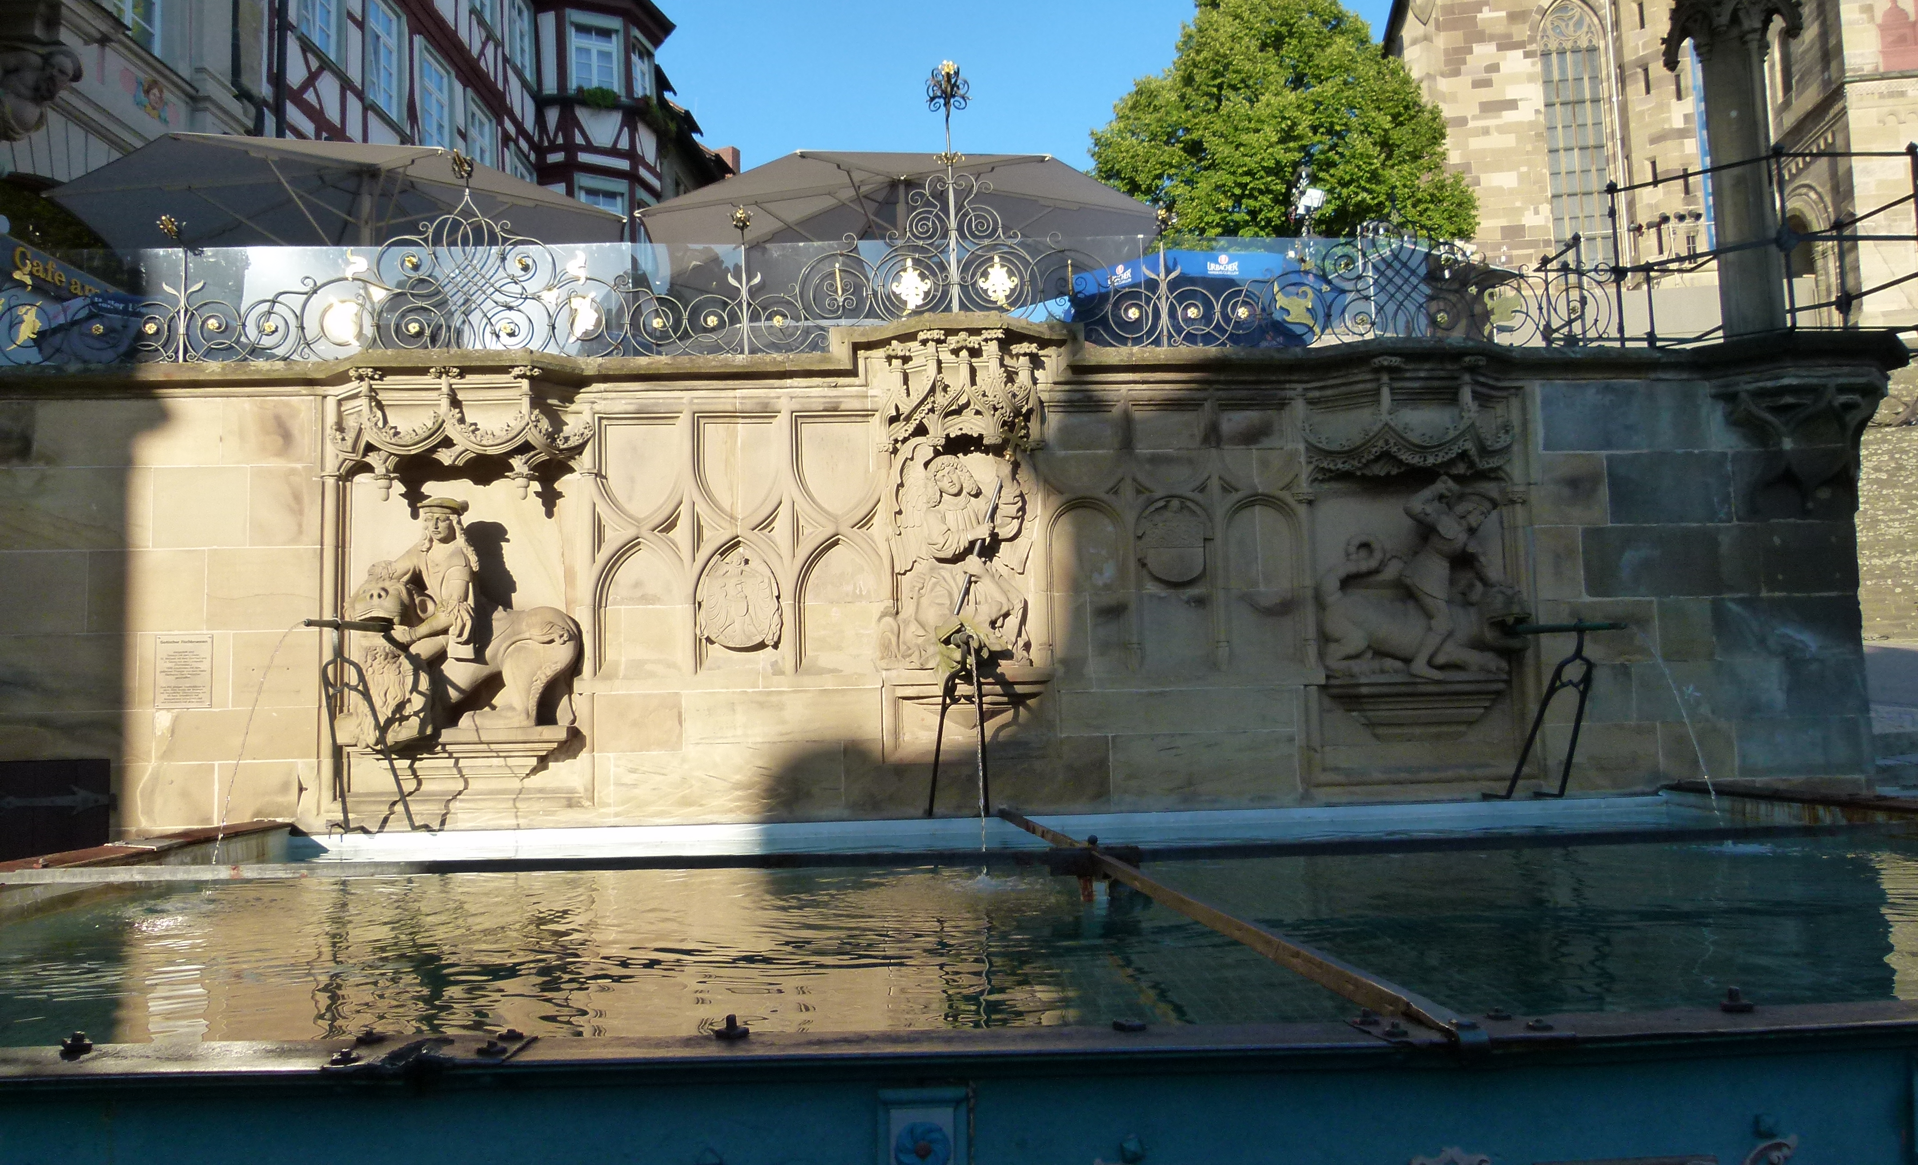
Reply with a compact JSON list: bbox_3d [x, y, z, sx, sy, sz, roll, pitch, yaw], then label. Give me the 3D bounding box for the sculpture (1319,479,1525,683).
[{"bbox_3d":[2.438,-0.008,7.308,0.926,1.018,0.370,-1,-6,-2],"label":"sculpture"}]

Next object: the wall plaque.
[{"bbox_3d":[-3.967,0.452,7.088,0.300,0.390,0.025,-1,-6,-2],"label":"wall plaque"}]

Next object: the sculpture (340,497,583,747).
[{"bbox_3d":[-2.518,0.211,7.071,1.071,1.216,0.420,-1,-6,-2],"label":"sculpture"}]

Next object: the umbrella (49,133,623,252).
[{"bbox_3d":[-4.779,-1.870,11.206,4.250,2.950,4.250,-1,-6,-2],"label":"umbrella"}]

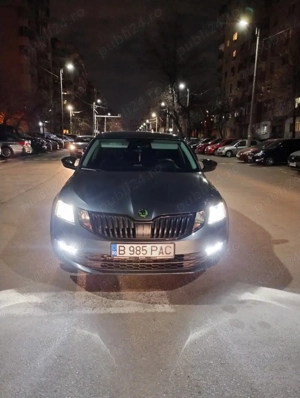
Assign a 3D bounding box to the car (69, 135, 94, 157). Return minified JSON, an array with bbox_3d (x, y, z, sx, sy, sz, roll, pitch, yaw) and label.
[{"bbox_3d":[-4.046,-3.409,20.547,1.770,1.450,4.400,1,11,-3],"label":"car"}]

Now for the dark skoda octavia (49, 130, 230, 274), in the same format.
[{"bbox_3d":[-0.172,-0.265,4.860,1.840,1.460,4.650,1,11,-3],"label":"dark skoda octavia"}]

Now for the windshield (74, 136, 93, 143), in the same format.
[{"bbox_3d":[-4.006,-3.665,19.885,1.420,0.520,0.600,1,11,-3],"label":"windshield"}]

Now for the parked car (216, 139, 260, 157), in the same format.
[{"bbox_3d":[7.328,-4.147,25.548,4.200,1.460,1.680,-2,12,-16],"label":"parked car"}]

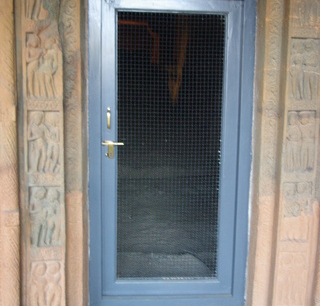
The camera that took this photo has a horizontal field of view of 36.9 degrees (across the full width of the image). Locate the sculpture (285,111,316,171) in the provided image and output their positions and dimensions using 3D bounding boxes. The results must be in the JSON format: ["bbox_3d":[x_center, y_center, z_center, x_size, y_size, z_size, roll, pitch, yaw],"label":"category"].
[{"bbox_3d":[0.790,-0.069,2.724,0.172,0.352,0.055,0,8,-4],"label":"sculpture"}]

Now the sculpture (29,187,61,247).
[{"bbox_3d":[-0.584,0.330,2.454,0.163,0.309,0.050,0,8,-4],"label":"sculpture"}]

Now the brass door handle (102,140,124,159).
[{"bbox_3d":[-0.290,-0.019,2.988,0.139,0.118,0.060,0,8,-4],"label":"brass door handle"}]

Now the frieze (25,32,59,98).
[{"bbox_3d":[-0.621,-0.465,2.579,0.177,0.352,0.055,0,8,-4],"label":"frieze"}]

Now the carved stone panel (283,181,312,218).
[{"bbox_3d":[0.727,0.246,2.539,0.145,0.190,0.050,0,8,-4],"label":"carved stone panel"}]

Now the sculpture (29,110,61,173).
[{"bbox_3d":[-0.632,-0.060,2.639,0.183,0.350,0.055,0,8,-4],"label":"sculpture"}]

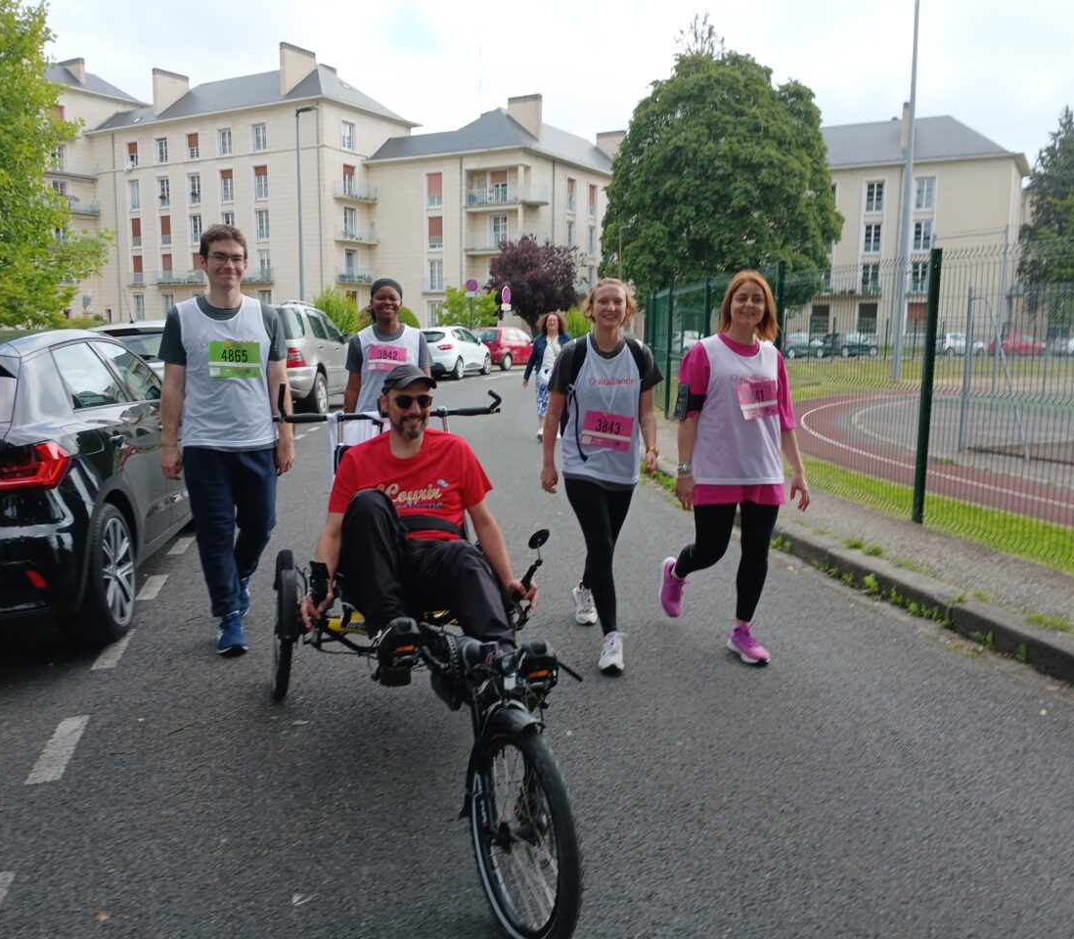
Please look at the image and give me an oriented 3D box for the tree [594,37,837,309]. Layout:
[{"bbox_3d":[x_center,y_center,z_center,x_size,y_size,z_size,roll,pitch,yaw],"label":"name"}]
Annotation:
[{"bbox_3d":[9.269,-13.551,47.525,12.100,16.040,11.600,1,8,0],"label":"tree"}]

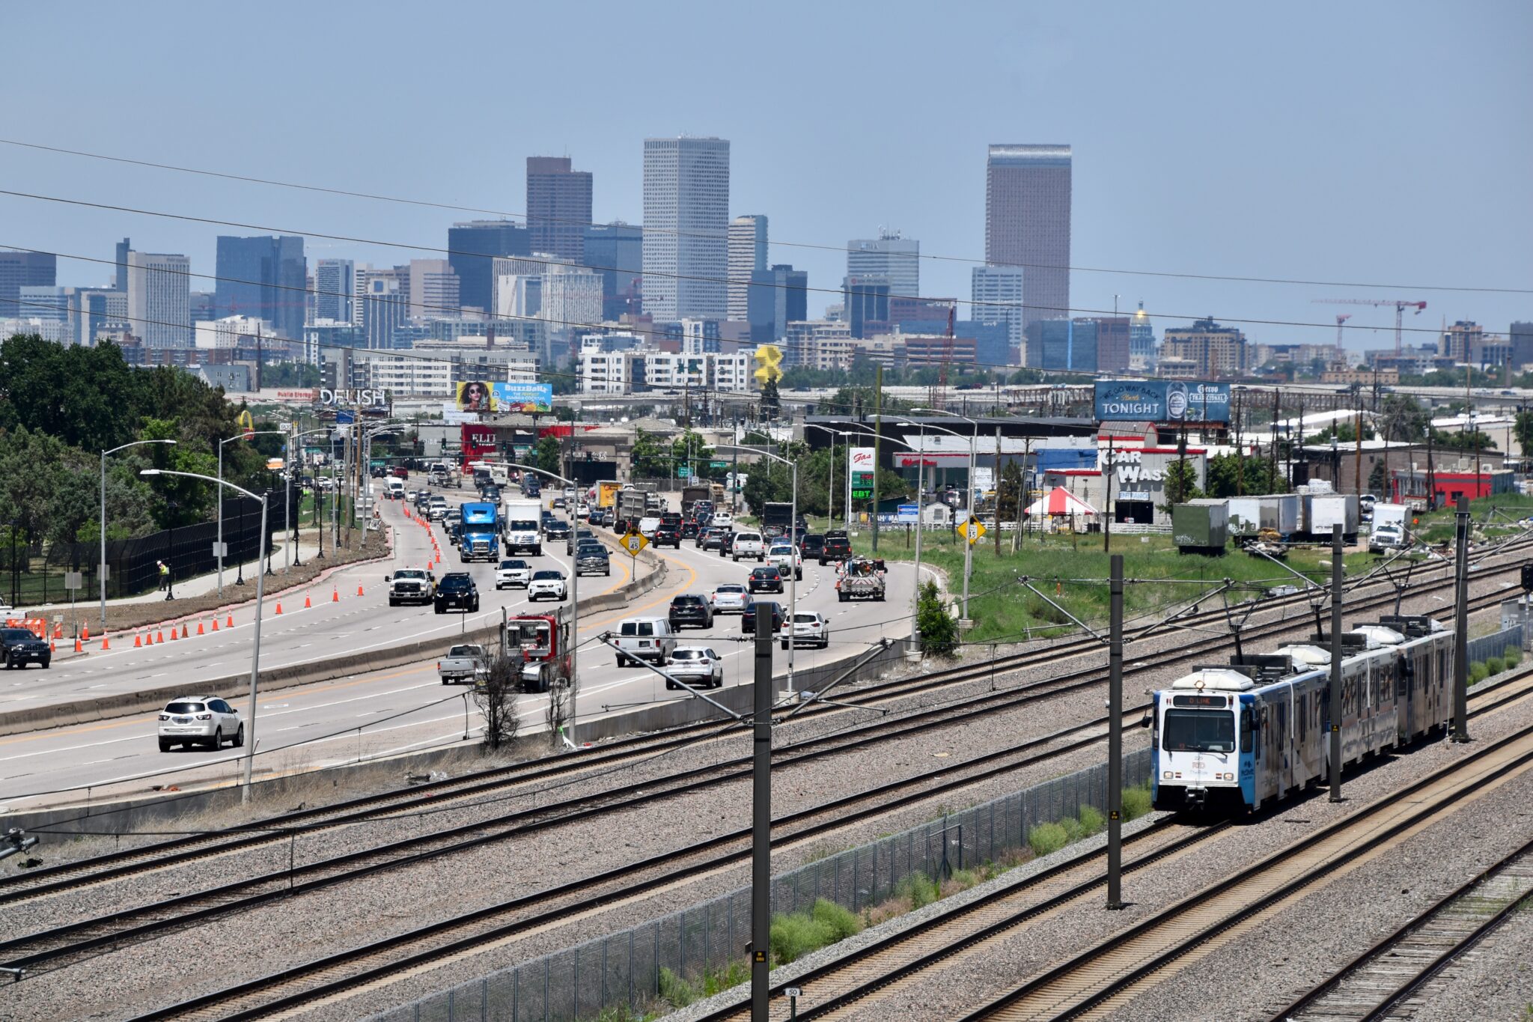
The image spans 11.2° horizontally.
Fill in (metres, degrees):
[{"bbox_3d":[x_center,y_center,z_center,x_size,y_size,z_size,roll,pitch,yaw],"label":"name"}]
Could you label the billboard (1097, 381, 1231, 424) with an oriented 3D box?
[{"bbox_3d":[43.650,-12.019,858.000,14.800,4.500,0.700,0,1,3],"label":"billboard"}]

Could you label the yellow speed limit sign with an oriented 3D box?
[{"bbox_3d":[10.826,1.009,410.000,1.530,1.530,0.080,0,1,2],"label":"yellow speed limit sign"}]

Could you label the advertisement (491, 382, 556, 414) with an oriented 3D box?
[{"bbox_3d":[-37.036,-17.229,1187.000,9.200,4.450,0.600,0,1,-2],"label":"advertisement"}]

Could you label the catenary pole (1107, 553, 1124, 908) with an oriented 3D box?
[{"bbox_3d":[7.540,4.745,168.000,0.330,7.670,0.330,1,1,10],"label":"catenary pole"}]

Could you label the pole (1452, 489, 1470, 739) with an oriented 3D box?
[{"bbox_3d":[22.209,3.457,249.000,0.450,7.900,0.450,1,1,10],"label":"pole"}]

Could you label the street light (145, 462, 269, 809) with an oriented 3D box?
[{"bbox_3d":[-15.551,3.397,213.900,3.550,9.200,0.350,2,1,10],"label":"street light"}]

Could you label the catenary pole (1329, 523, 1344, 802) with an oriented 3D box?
[{"bbox_3d":[15.467,4.107,211.500,0.330,7.570,0.330,1,1,10],"label":"catenary pole"}]

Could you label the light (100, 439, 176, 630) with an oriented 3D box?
[{"bbox_3d":[-29.811,1.138,370.000,3.550,9.050,0.350,0,1,5],"label":"light"}]

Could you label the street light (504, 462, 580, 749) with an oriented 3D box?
[{"bbox_3d":[-7.760,2.994,248.700,3.400,9.050,0.350,1,1,10],"label":"street light"}]

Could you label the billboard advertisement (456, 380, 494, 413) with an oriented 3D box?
[{"bbox_3d":[-44.333,-17.339,1187.000,5.700,4.450,0.600,0,1,-2],"label":"billboard advertisement"}]

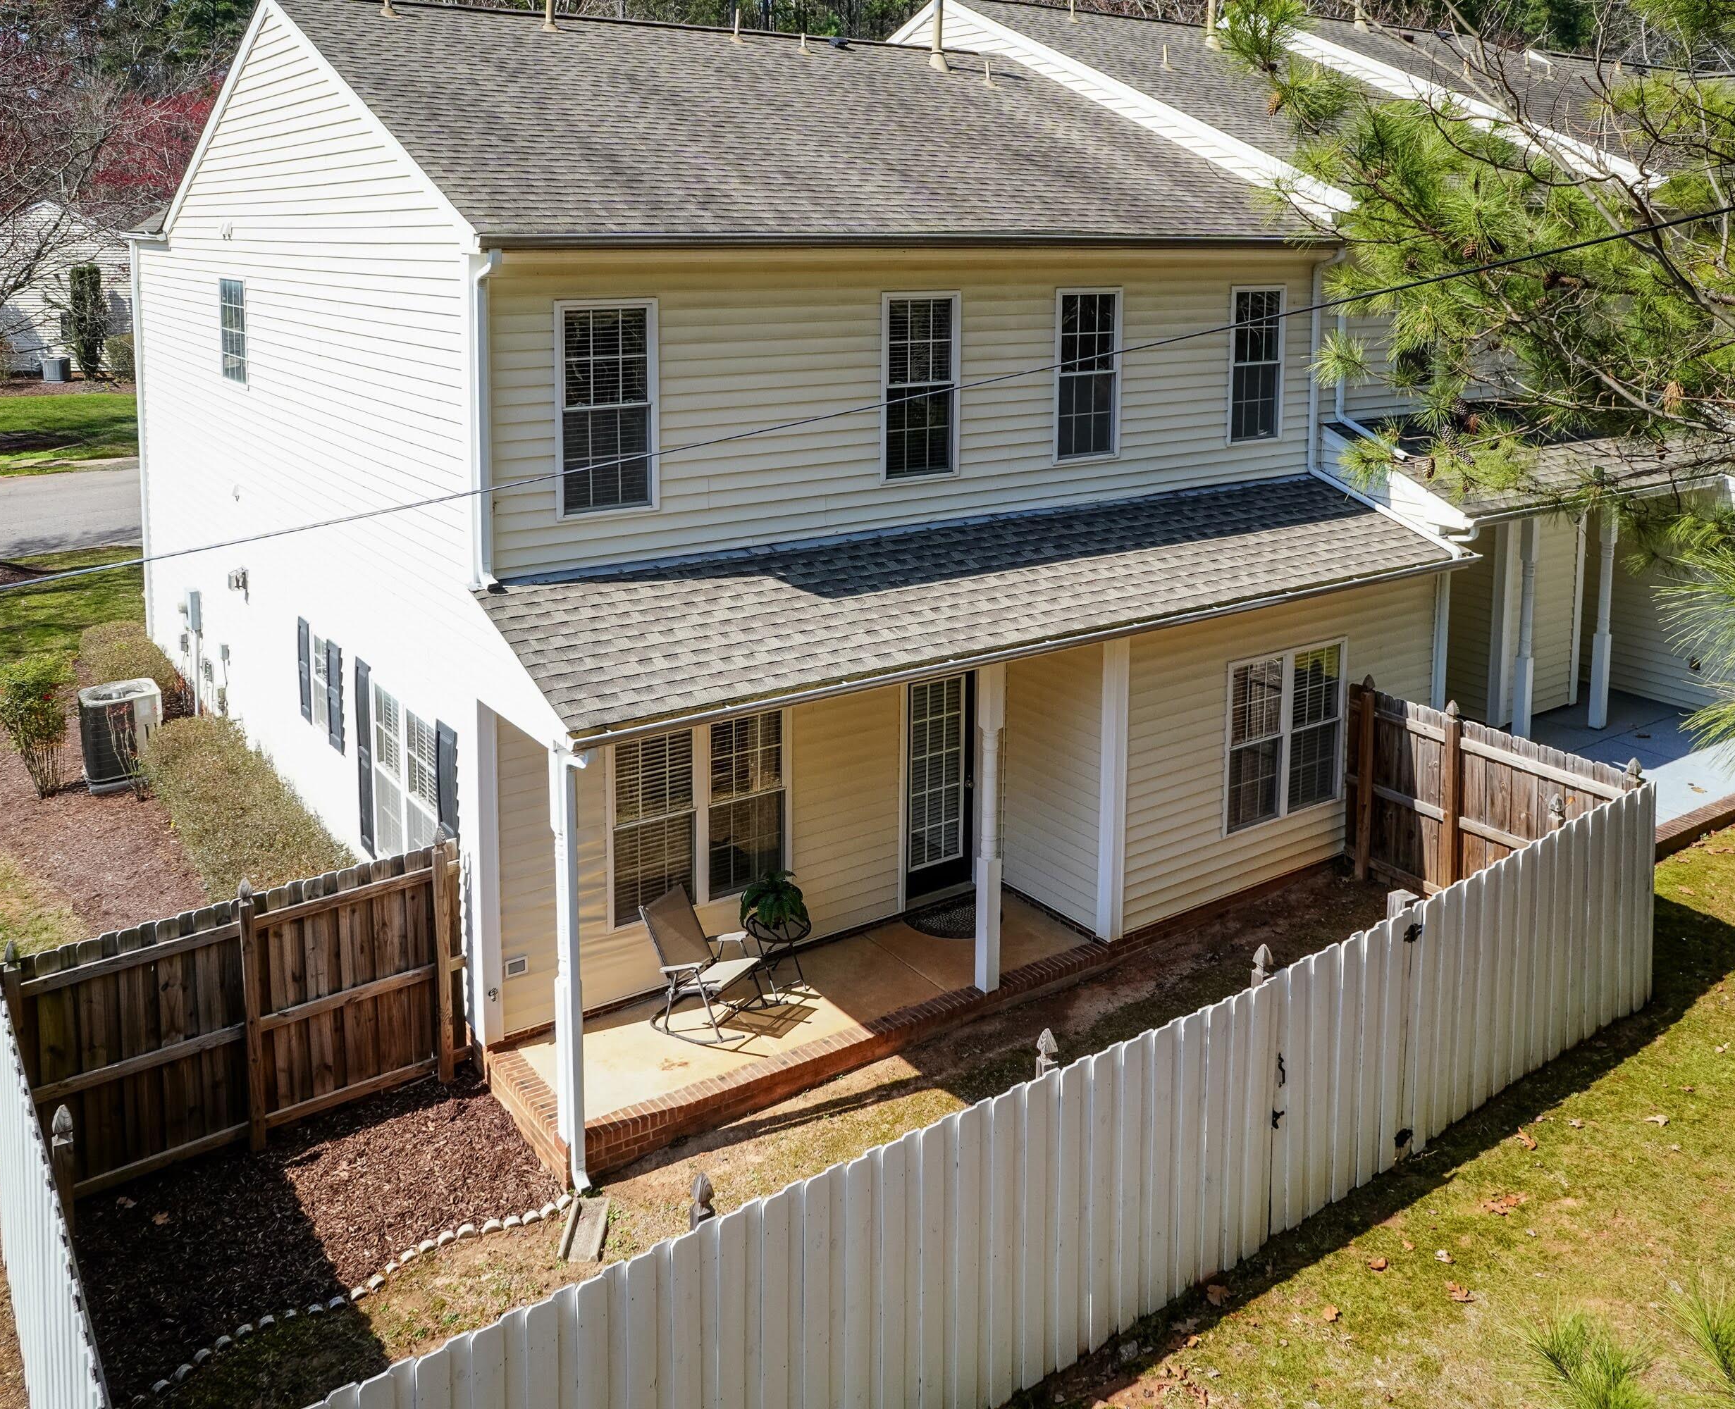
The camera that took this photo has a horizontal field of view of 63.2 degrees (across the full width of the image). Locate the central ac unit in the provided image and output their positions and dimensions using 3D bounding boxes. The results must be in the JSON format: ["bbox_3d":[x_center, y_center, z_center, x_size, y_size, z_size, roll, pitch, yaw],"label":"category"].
[{"bbox_3d":[-8.822,0.361,16.654,0.750,0.980,0.750,-11,20,-34],"label":"central ac unit"}]

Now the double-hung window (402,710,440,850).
[{"bbox_3d":[-3.610,0.829,11.399,0.100,1.620,0.840,-11,20,-34],"label":"double-hung window"}]

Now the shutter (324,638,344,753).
[{"bbox_3d":[-4.921,-0.061,13.053,0.050,1.020,0.400,-11,20,-34],"label":"shutter"}]

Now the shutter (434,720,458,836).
[{"bbox_3d":[-3.230,0.959,10.908,0.050,1.660,0.390,-11,20,-34],"label":"shutter"}]

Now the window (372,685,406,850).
[{"bbox_3d":[-4.101,0.624,12.101,0.100,1.620,0.840,-11,20,-34],"label":"window"}]

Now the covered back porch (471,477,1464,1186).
[{"bbox_3d":[1.469,0.464,12.199,9.333,3.876,1.887,-11,20,-34],"label":"covered back porch"}]

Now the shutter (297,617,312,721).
[{"bbox_3d":[-5.539,-0.337,13.893,0.050,1.020,0.390,-11,20,-34],"label":"shutter"}]

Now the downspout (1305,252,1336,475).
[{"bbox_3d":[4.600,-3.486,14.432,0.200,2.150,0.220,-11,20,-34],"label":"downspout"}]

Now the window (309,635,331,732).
[{"bbox_3d":[-5.234,-0.182,13.493,0.100,1.000,0.640,-11,20,-34],"label":"window"}]

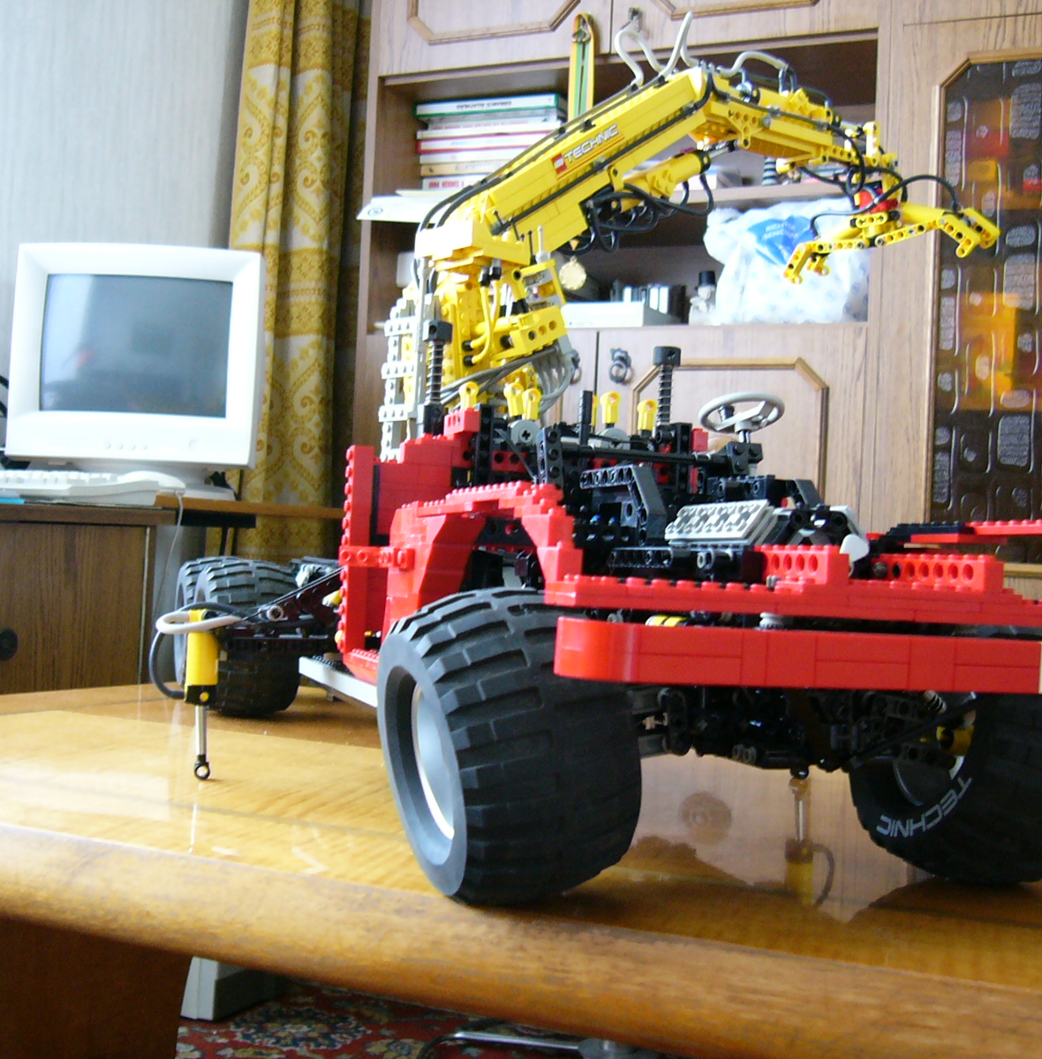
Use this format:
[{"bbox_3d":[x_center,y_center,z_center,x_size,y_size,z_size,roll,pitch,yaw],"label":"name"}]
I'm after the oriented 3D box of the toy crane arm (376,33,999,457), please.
[{"bbox_3d":[0.117,-0.160,0.910,0.448,0.302,0.127,4,-2,-38],"label":"toy crane arm"}]

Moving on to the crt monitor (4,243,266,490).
[{"bbox_3d":[-0.576,-0.234,2.342,0.370,0.386,0.385,3,-1,2],"label":"crt monitor"}]

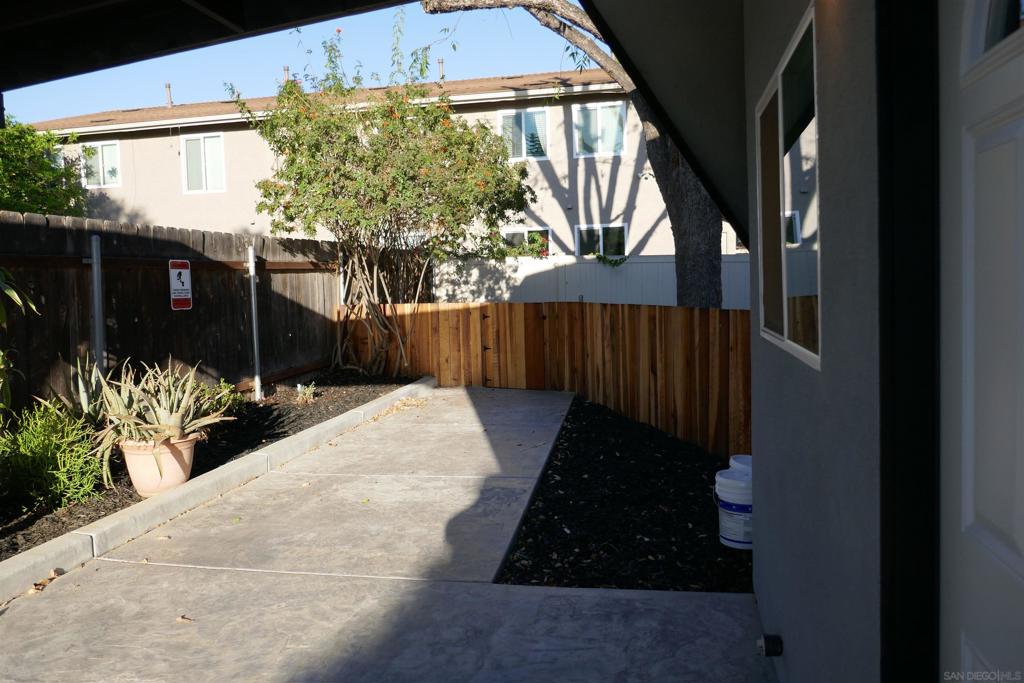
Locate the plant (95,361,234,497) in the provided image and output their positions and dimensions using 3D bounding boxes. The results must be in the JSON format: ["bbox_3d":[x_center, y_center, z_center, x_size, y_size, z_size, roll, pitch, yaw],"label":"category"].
[{"bbox_3d":[-2.242,0.552,4.657,0.811,0.847,0.811,-3,4,-26],"label":"plant"}]

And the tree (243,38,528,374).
[{"bbox_3d":[-1.651,-1.807,9.206,3.766,4.579,3.201,-2,3,-10],"label":"tree"}]

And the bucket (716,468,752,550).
[{"bbox_3d":[1.295,0.932,3.959,0.310,0.370,0.310,-1,4,18],"label":"bucket"}]

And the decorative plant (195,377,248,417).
[{"bbox_3d":[-2.792,0.539,6.839,0.513,0.408,0.513,-3,4,-22],"label":"decorative plant"}]

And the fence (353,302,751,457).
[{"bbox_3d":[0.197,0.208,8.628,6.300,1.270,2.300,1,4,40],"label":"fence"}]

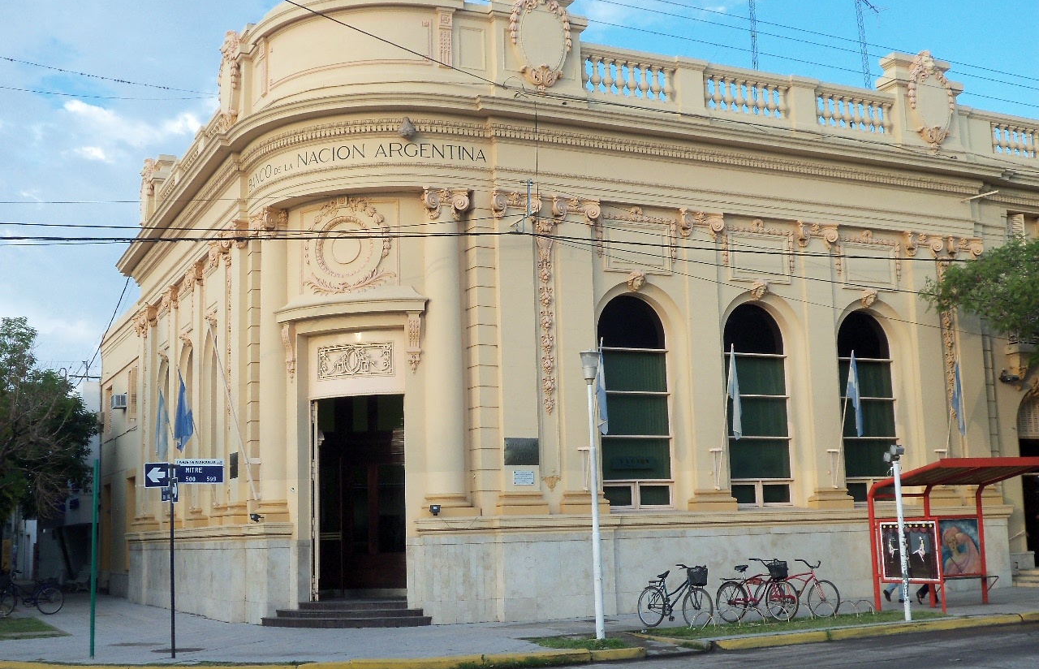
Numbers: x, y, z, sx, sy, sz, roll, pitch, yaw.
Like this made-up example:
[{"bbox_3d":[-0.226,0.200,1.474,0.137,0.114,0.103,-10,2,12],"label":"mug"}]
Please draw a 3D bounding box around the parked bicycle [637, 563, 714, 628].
[{"bbox_3d":[2.600,4.413,21.257,1.720,1.030,0.600,-10,-12,42],"label":"parked bicycle"}]

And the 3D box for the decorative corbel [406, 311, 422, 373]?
[{"bbox_3d":[-1.972,0.136,23.475,0.300,1.120,0.250,-1,-9,-1],"label":"decorative corbel"}]

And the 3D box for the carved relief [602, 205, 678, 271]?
[{"bbox_3d":[2.431,-1.943,26.005,1.880,1.420,0.150,3,-10,-26],"label":"carved relief"}]

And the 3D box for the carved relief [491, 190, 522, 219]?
[{"bbox_3d":[-0.257,-2.489,24.227,0.580,0.540,0.240,3,-10,-26],"label":"carved relief"}]

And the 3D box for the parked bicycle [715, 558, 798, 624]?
[{"bbox_3d":[4.146,4.435,21.859,1.750,1.060,0.600,2,-10,-23],"label":"parked bicycle"}]

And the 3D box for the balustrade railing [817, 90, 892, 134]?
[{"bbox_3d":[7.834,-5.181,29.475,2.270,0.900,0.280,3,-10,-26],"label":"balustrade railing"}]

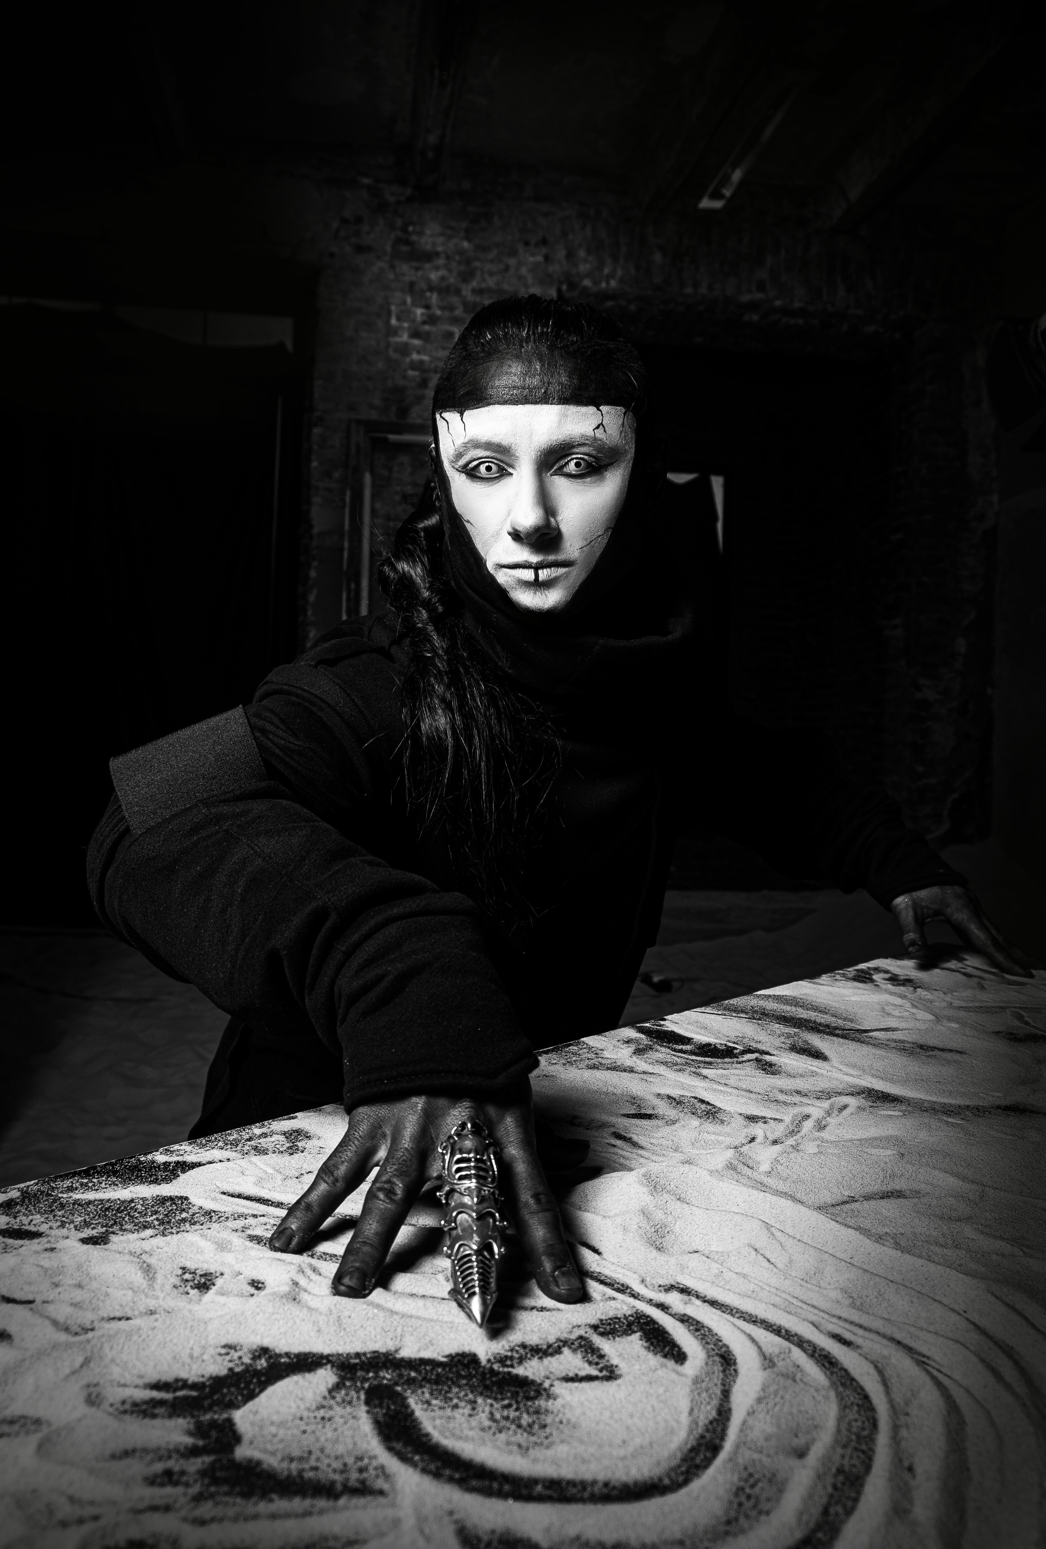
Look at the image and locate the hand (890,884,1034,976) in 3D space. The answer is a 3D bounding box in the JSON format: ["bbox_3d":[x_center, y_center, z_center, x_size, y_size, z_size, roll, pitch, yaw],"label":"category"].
[{"bbox_3d":[0.439,0.150,1.162,0.135,0.082,0.095,3,3,41],"label":"hand"}]

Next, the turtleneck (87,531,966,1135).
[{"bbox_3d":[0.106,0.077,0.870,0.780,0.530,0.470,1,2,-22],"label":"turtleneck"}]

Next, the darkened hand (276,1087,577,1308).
[{"bbox_3d":[-0.041,0.188,0.560,0.148,0.082,0.120,1,2,-5],"label":"darkened hand"}]

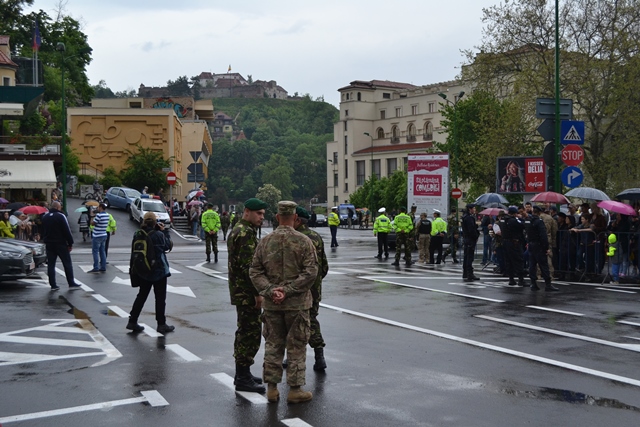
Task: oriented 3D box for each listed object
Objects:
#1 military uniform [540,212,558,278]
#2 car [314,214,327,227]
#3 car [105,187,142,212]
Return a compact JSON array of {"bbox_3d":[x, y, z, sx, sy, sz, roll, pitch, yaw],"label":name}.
[{"bbox_3d":[5.495,0.728,19.300,0.400,1.740,0.540,0,1,40],"label":"military uniform"},{"bbox_3d":[0.060,0.800,92.000,1.770,1.470,4.300,0,0,-5],"label":"car"},{"bbox_3d":[-13.660,-1.070,57.000,3.900,1.480,1.680,8,5,39],"label":"car"}]

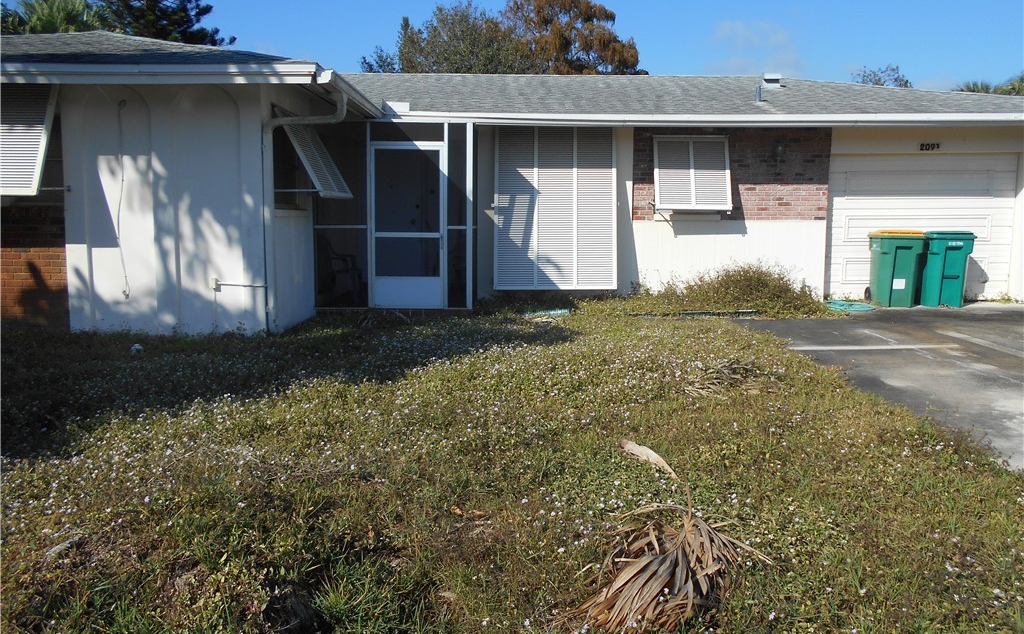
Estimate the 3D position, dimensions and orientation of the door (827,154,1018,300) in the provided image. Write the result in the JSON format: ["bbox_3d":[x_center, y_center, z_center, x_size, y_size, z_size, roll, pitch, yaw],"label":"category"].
[{"bbox_3d":[5.860,-1.299,11.074,2.740,2.120,0.100,0,7,0],"label":"door"}]

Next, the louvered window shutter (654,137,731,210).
[{"bbox_3d":[2.480,-1.970,10.516,1.040,1.080,0.060,0,-13,0],"label":"louvered window shutter"}]

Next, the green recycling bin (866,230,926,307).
[{"bbox_3d":[5.220,-0.674,10.494,0.600,1.020,0.740,2,7,15],"label":"green recycling bin"}]

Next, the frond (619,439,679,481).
[{"bbox_3d":[0.755,0.785,4.273,0.120,0.100,0.620,-2,7,-18],"label":"frond"}]

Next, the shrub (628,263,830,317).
[{"bbox_3d":[2.820,-0.407,10.123,2.450,0.600,1.250,0,7,0],"label":"shrub"}]

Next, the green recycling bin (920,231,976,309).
[{"bbox_3d":[5.900,-0.664,10.415,0.600,1.020,0.740,3,7,22],"label":"green recycling bin"}]

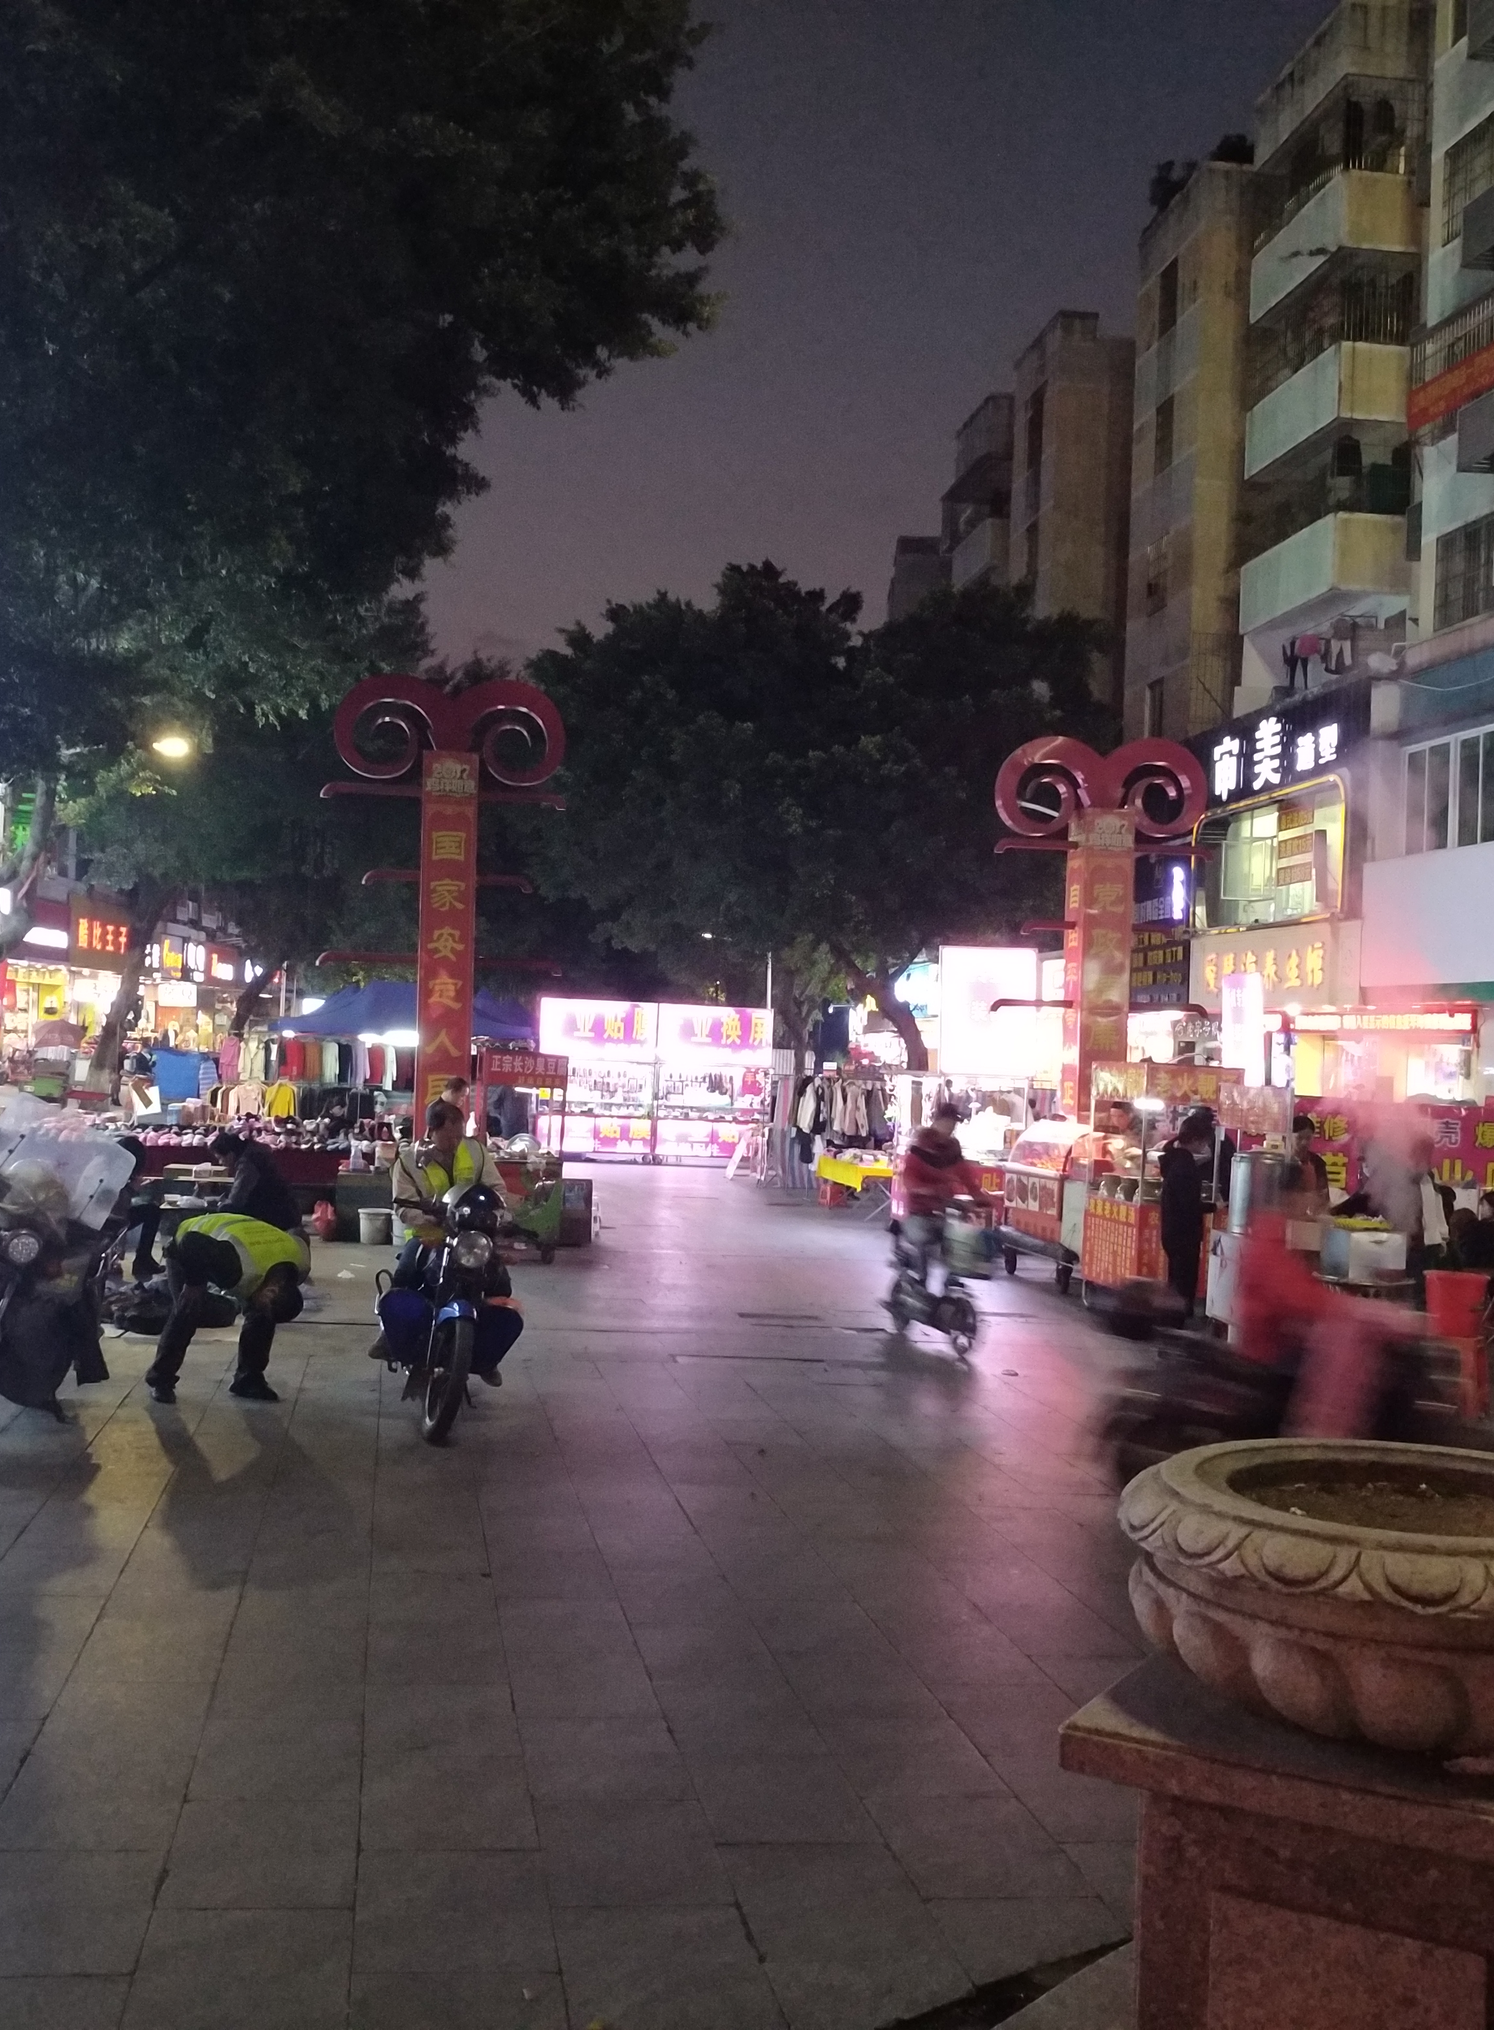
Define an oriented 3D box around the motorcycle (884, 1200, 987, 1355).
[{"bbox_3d":[1.250,1.645,13.826,0.580,1.000,1.520,3,-1,-18],"label":"motorcycle"}]

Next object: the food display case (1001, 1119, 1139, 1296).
[{"bbox_3d":[2.840,1.630,18.150,0.750,1.420,1.650,2,0,-11],"label":"food display case"}]

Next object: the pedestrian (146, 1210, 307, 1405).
[{"bbox_3d":[-2.461,1.398,10.107,0.720,0.920,0.720,3,-1,-20],"label":"pedestrian"}]

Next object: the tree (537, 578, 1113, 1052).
[{"bbox_3d":[1.140,-2.230,32.000,8.800,9.200,8.500,2,0,0],"label":"tree"}]

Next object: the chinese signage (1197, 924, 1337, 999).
[{"bbox_3d":[7.469,-0.703,30.500,0.220,1.080,5.000,3,-1,-9],"label":"chinese signage"}]

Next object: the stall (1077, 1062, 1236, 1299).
[{"bbox_3d":[3.250,1.380,16.840,0.820,1.930,1.150,2,0,-15],"label":"stall"}]

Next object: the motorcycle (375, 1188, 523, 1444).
[{"bbox_3d":[-1.470,1.390,10.100,0.750,1.100,1.930,2,0,-16],"label":"motorcycle"}]

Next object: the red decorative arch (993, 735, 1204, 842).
[{"bbox_3d":[3.669,-2.358,22.000,2.200,1.070,0.420,3,-1,-9],"label":"red decorative arch"}]

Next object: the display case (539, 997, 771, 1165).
[{"bbox_3d":[-1.652,1.118,35.889,3.950,2.620,1.200,3,-1,-11],"label":"display case"}]

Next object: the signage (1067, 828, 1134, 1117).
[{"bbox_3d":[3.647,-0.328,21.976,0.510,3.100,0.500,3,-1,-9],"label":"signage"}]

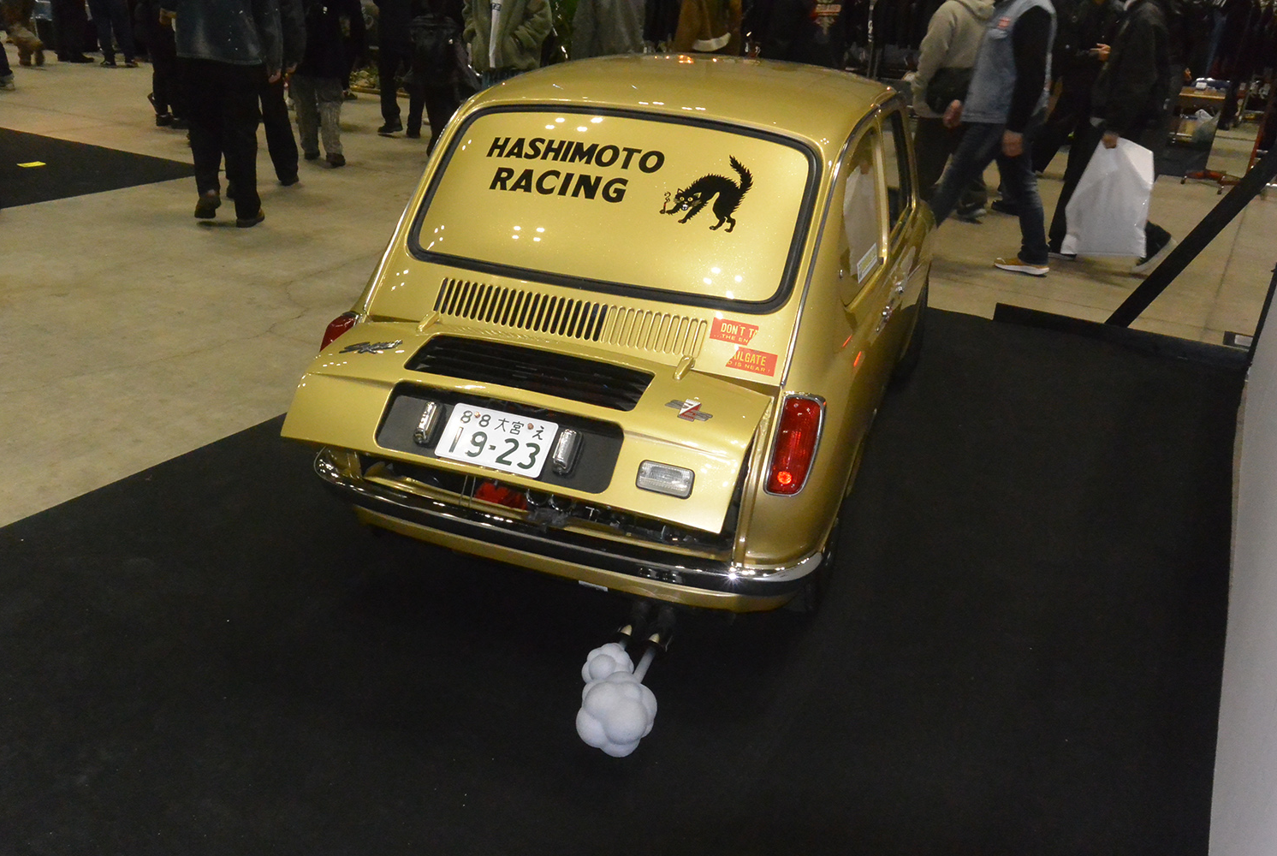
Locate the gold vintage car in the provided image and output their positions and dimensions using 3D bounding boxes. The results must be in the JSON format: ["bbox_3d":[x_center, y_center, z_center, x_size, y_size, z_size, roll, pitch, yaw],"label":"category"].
[{"bbox_3d":[0.244,-0.555,3.455,1.300,1.320,3.040,11,25,17],"label":"gold vintage car"}]

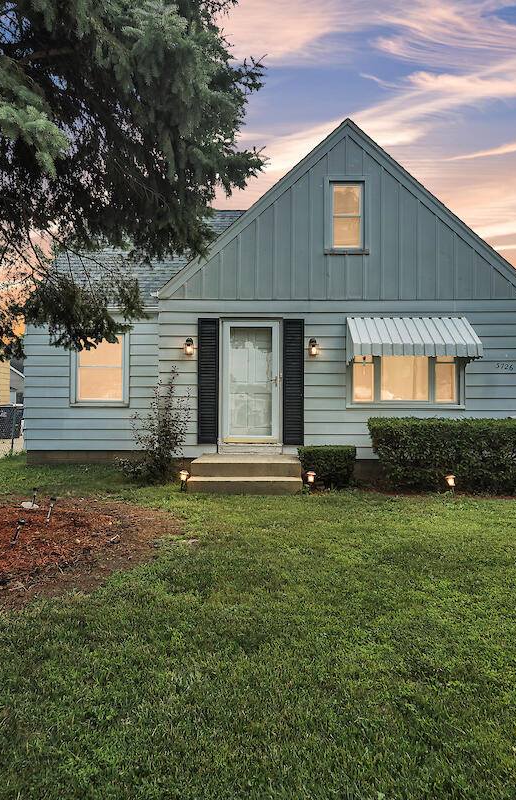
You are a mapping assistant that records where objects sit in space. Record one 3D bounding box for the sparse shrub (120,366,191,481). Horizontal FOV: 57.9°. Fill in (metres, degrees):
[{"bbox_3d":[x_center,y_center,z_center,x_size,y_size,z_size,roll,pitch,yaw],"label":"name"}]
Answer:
[{"bbox_3d":[-1.600,0.400,7.250,1.020,1.760,0.880,0,-1,0],"label":"sparse shrub"}]

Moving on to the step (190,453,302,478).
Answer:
[{"bbox_3d":[-0.140,1.010,7.220,1.540,0.210,1.130,0,-1,0],"label":"step"}]

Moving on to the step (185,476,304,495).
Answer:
[{"bbox_3d":[-0.170,1.200,6.520,1.570,0.200,0.330,0,-1,0],"label":"step"}]

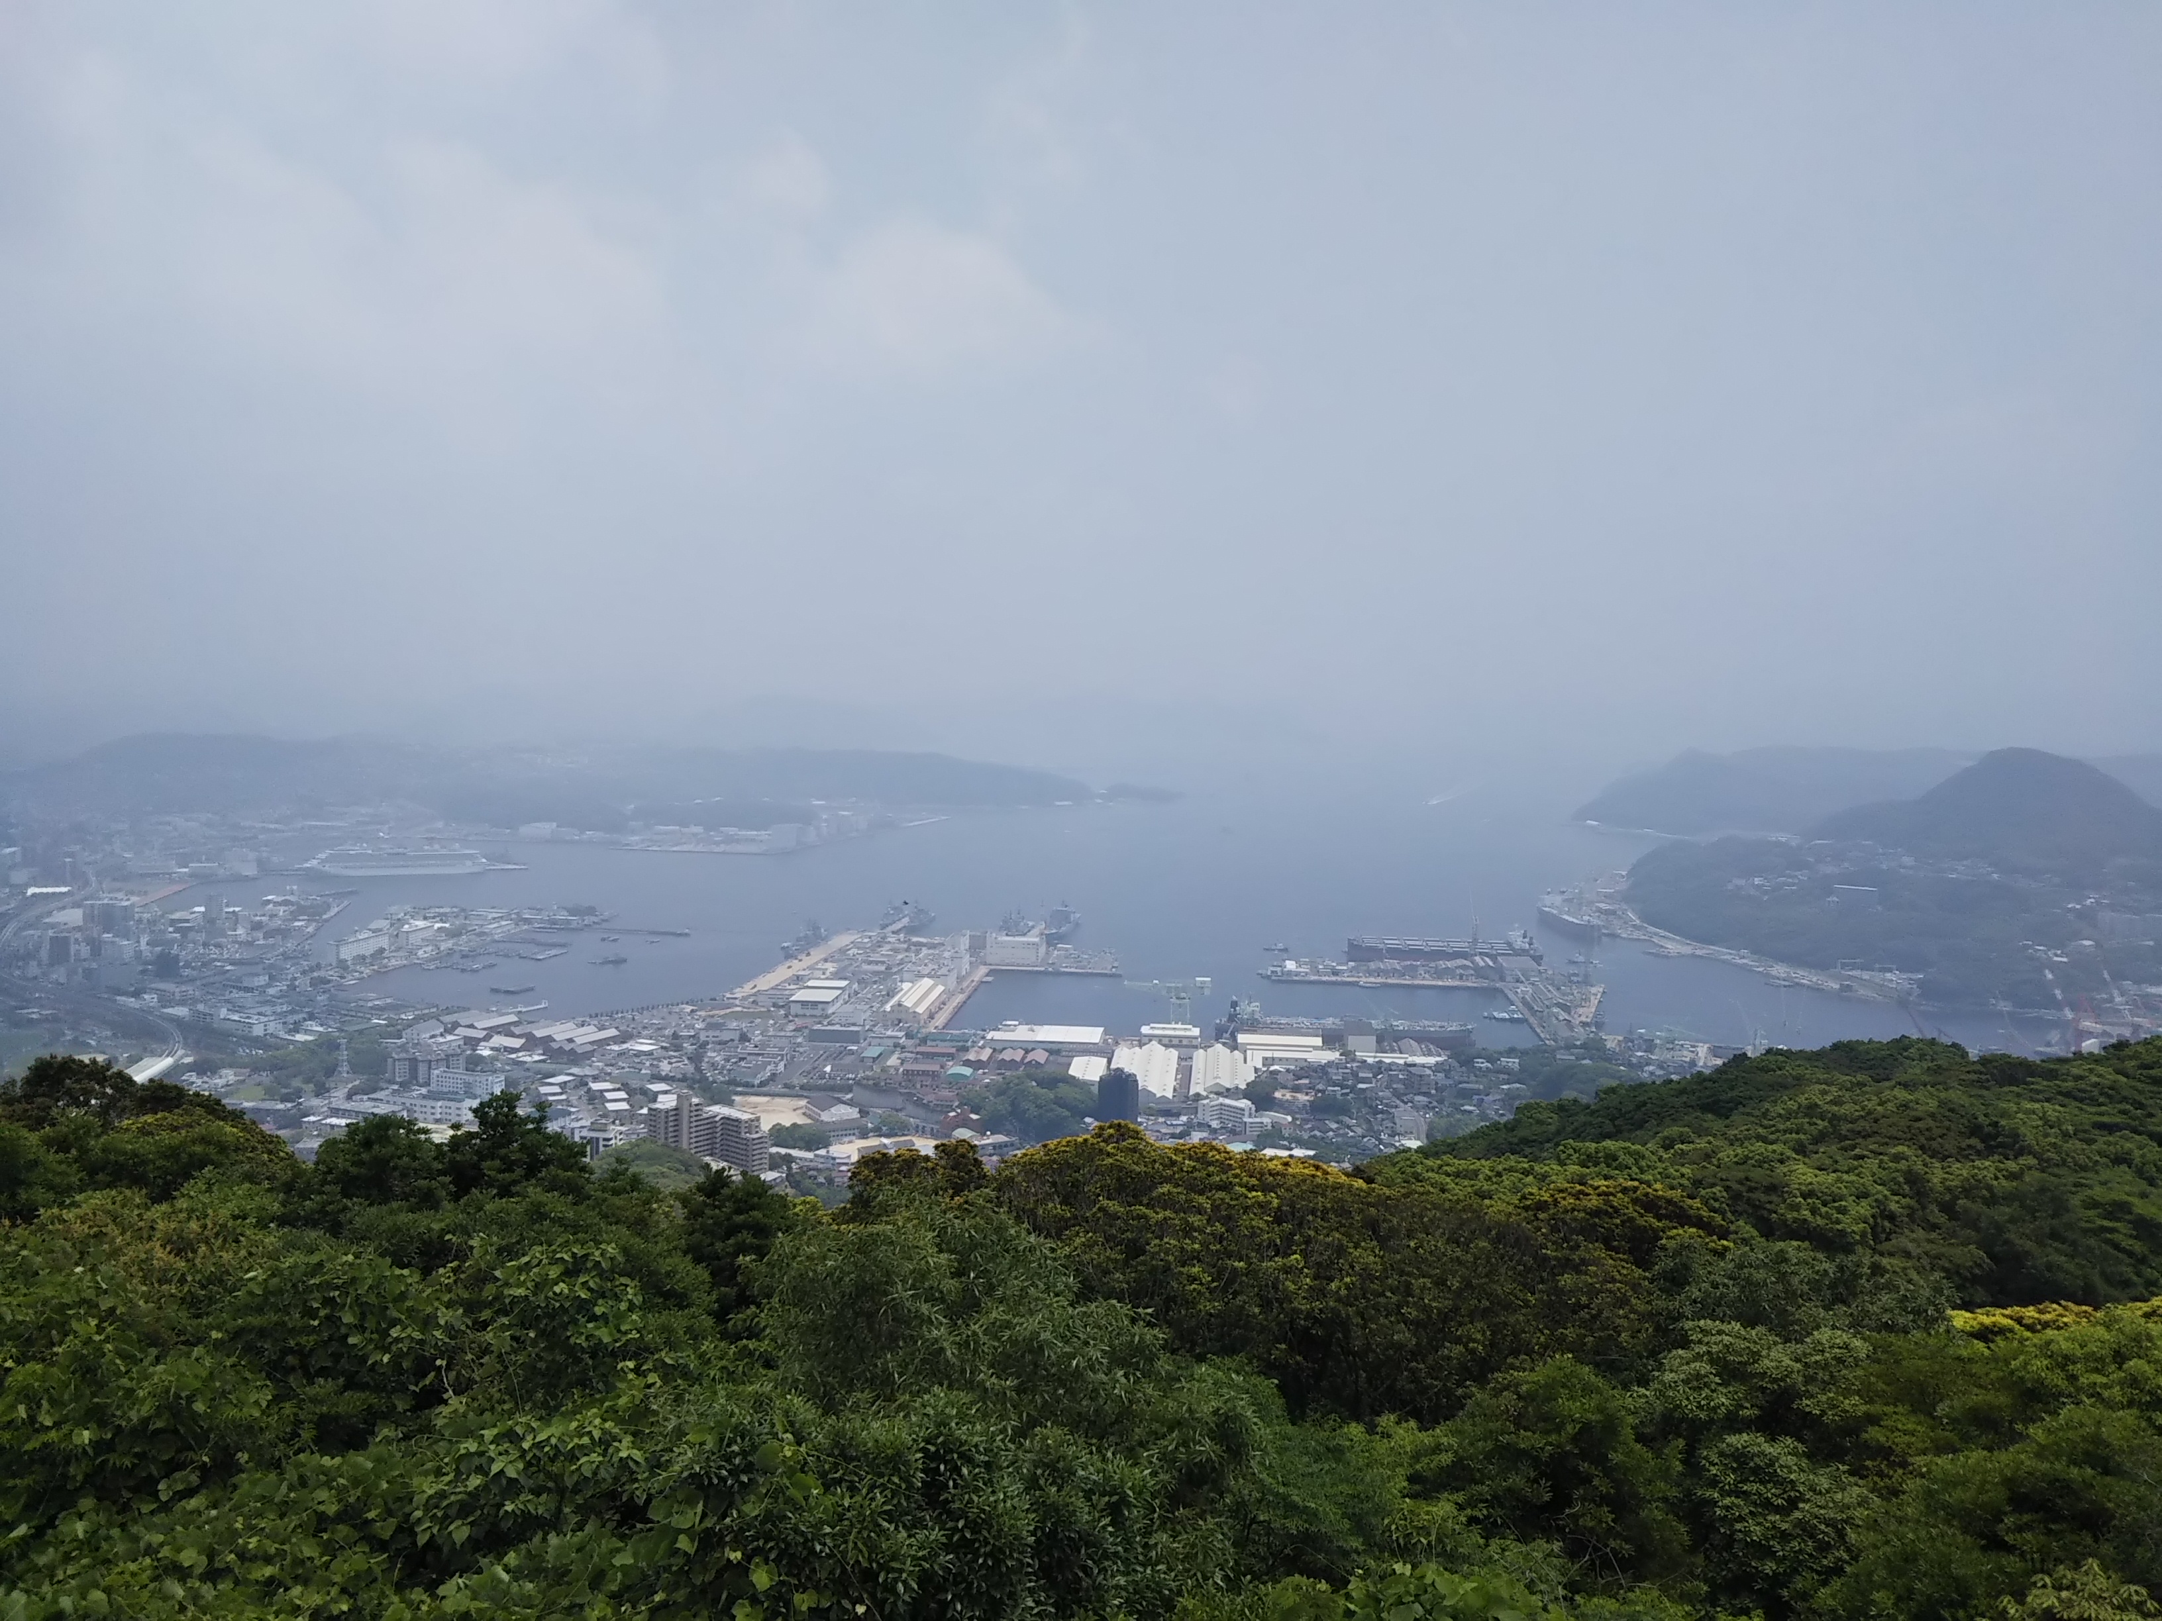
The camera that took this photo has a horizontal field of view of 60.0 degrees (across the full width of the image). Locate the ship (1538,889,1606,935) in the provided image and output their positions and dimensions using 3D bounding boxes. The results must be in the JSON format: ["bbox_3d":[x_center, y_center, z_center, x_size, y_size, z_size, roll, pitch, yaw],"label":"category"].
[{"bbox_3d":[653.890,133.880,2492.970,30.000,38.000,206.000,0,5,-5],"label":"ship"}]

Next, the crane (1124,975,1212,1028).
[{"bbox_3d":[81.000,183.470,1741.770,81.300,58.700,20.000,1,5,9],"label":"crane"}]

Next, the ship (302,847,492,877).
[{"bbox_3d":[-1123.050,79.780,3069.080,292.000,48.000,36.000,-1,5,-14],"label":"ship"}]

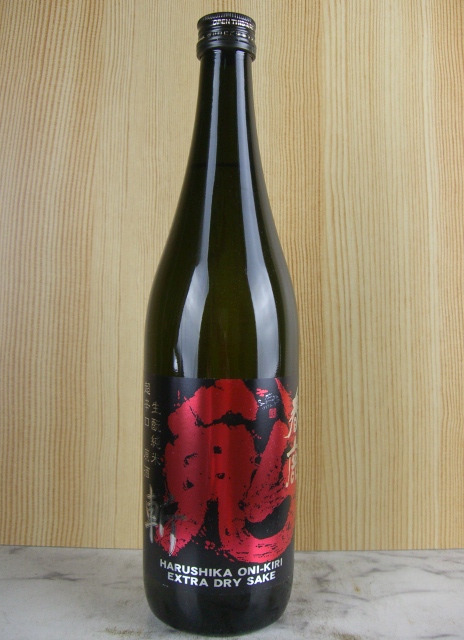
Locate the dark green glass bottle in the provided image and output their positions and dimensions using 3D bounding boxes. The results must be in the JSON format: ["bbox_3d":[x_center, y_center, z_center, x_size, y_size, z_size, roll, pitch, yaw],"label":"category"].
[{"bbox_3d":[-0.005,-0.001,0.352,0.077,0.294,0.077,1,0,0],"label":"dark green glass bottle"}]

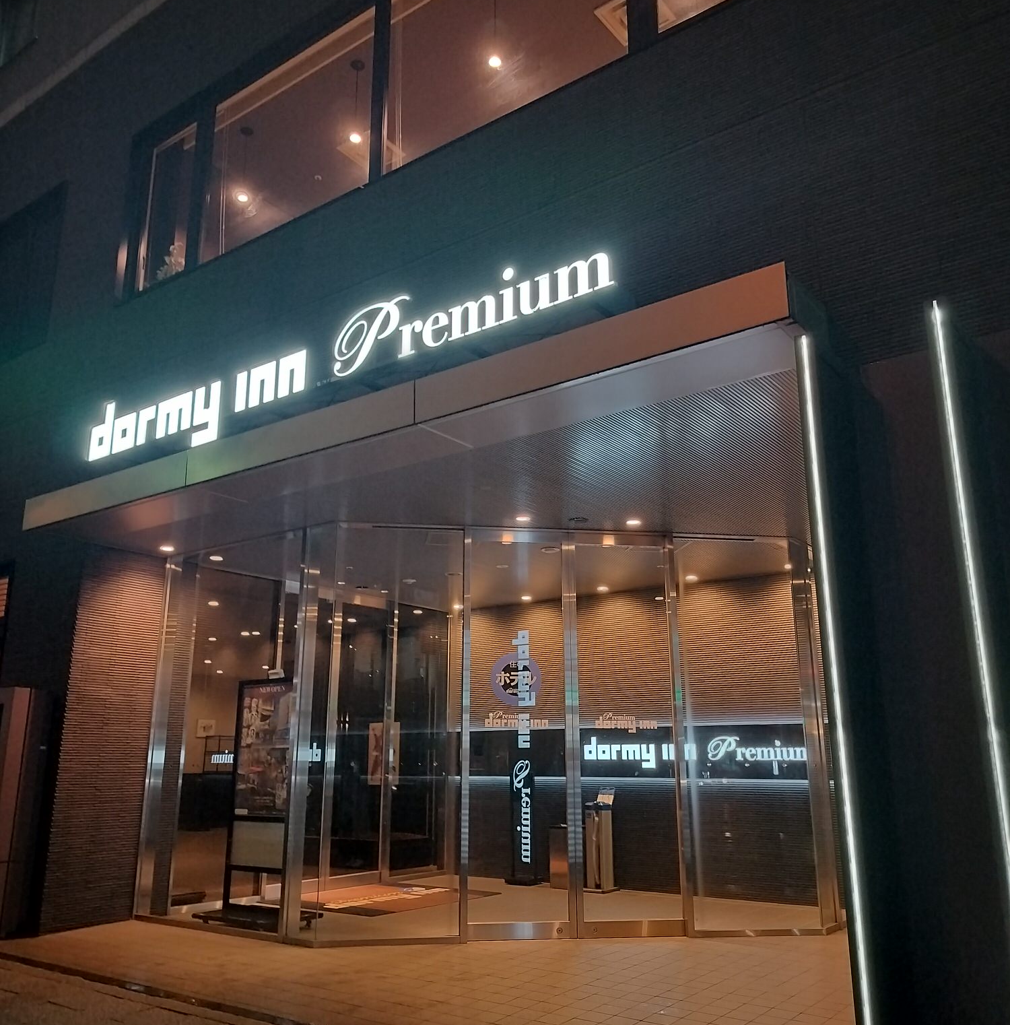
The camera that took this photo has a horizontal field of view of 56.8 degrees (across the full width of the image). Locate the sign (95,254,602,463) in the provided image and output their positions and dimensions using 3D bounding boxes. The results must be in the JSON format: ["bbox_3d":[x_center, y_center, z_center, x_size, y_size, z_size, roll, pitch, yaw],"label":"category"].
[{"bbox_3d":[-1.296,-0.867,5.793,4.540,0.580,0.090,-11,-18,35],"label":"sign"}]

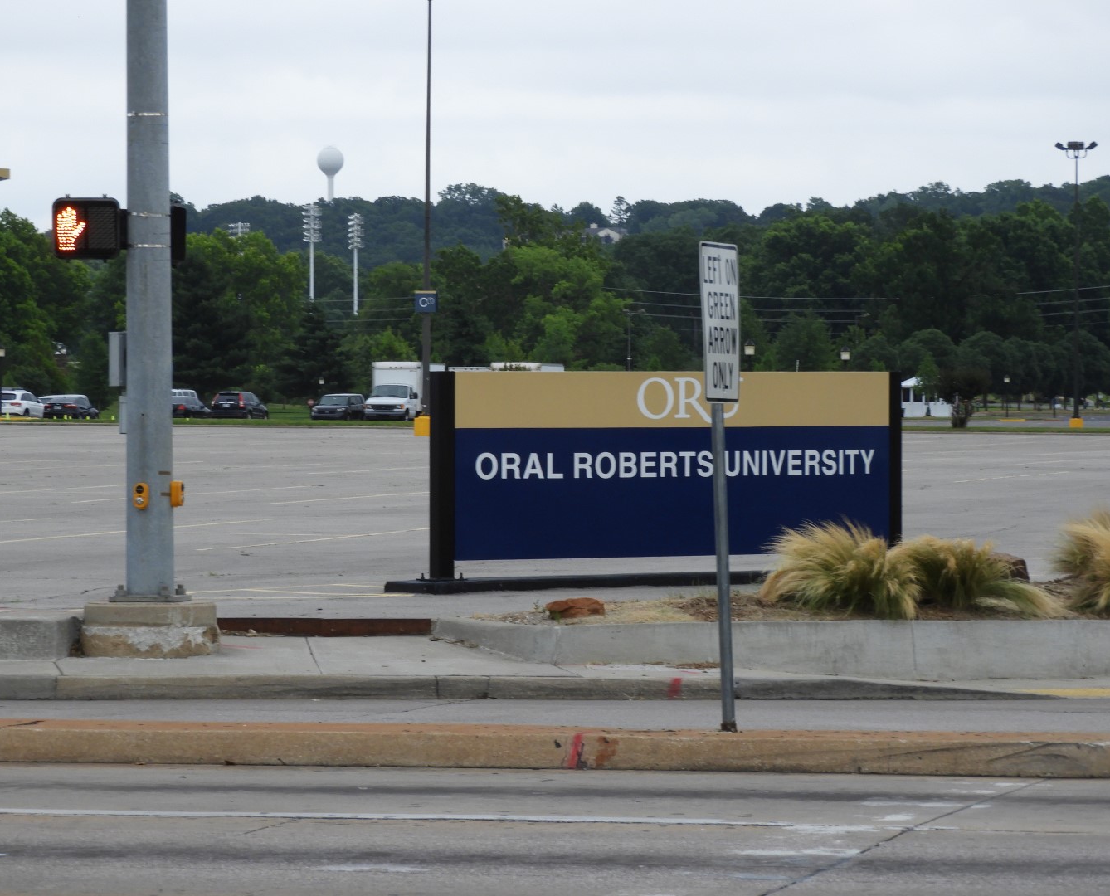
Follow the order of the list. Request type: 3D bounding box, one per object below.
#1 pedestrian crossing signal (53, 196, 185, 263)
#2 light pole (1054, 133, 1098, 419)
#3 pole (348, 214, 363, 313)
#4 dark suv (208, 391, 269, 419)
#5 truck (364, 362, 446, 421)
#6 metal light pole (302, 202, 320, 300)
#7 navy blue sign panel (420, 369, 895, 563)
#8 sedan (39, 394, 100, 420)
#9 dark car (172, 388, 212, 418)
[{"bbox_3d":[-3.049,-1.526,41.000,0.930,0.440,0.320,0,1,0],"label":"pedestrian crossing signal"},{"bbox_3d":[22.922,-7.203,258.000,1.850,12.600,1.700,0,1,0],"label":"light pole"},{"bbox_3d":[-23.775,-15.814,699.923,1.500,24.390,2.200,0,0,41],"label":"pole"},{"bbox_3d":[-16.131,-2.048,300.197,1.820,1.680,4.530,0,0,13],"label":"dark suv"},{"bbox_3d":[-7.702,-2.776,299.546,2.400,3.200,7.300,0,0,13],"label":"truck"},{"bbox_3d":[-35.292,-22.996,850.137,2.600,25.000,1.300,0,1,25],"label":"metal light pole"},{"bbox_3d":[1.025,0.149,50.347,4.770,1.640,0.170,0,1,-33],"label":"navy blue sign panel"},{"bbox_3d":[-24.980,-1.971,302.285,1.820,1.460,4.700,0,0,13],"label":"sedan"},{"bbox_3d":[-18.229,-2.069,289.000,1.830,1.680,4.600,0,1,12],"label":"dark car"}]

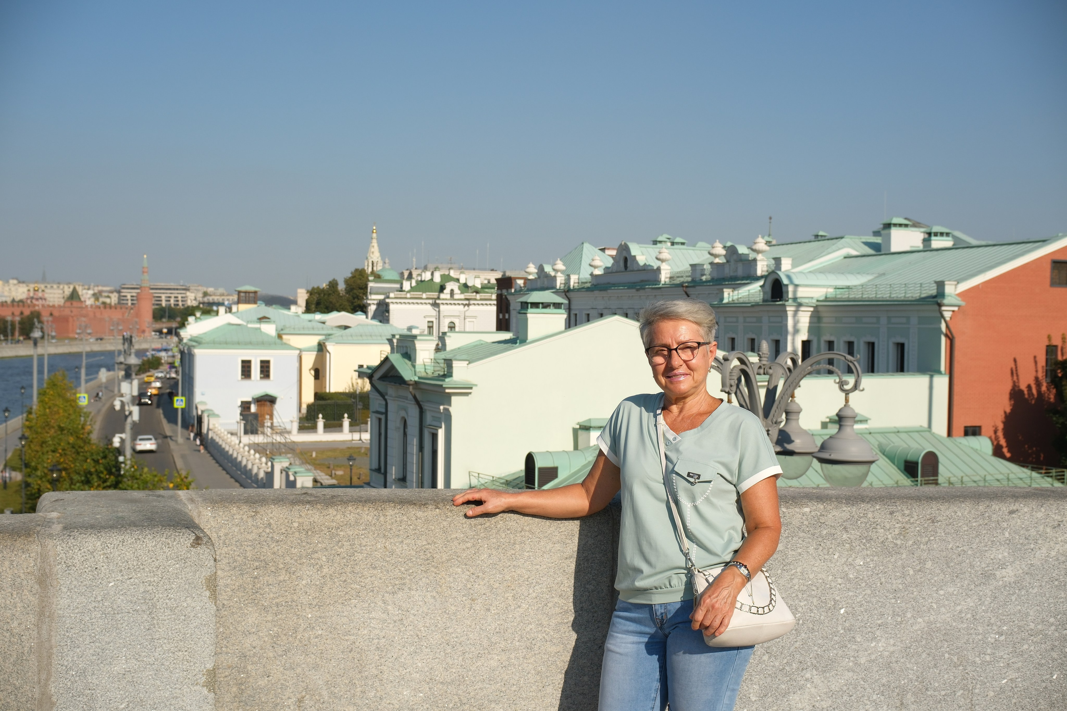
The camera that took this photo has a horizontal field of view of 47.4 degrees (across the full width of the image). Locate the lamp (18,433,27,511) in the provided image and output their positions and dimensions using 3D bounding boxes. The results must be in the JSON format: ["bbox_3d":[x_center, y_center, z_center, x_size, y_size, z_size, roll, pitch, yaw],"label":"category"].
[{"bbox_3d":[-26.043,6.687,62.065,0.470,5.390,0.470,0,1,-23],"label":"lamp"}]

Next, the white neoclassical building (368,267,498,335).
[{"bbox_3d":[-21.795,-6.515,261.926,26.000,22.500,22.000,1,1,-9],"label":"white neoclassical building"}]

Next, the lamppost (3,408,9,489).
[{"bbox_3d":[-35.066,6.123,80.865,0.450,5.380,0.450,0,1,-23],"label":"lamppost"}]

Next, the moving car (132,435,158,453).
[{"bbox_3d":[-33.642,7.503,105.516,1.840,1.460,4.800,0,1,-18],"label":"moving car"}]

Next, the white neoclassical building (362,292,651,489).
[{"bbox_3d":[0.451,3.833,53.107,13.000,12.400,12.800,0,1,-22],"label":"white neoclassical building"}]

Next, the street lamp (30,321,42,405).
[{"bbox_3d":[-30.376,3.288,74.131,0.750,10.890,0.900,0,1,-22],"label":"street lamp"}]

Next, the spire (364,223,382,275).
[{"bbox_3d":[-57.938,-37.310,440.252,6.800,21.000,6.800,0,1,-10],"label":"spire"}]

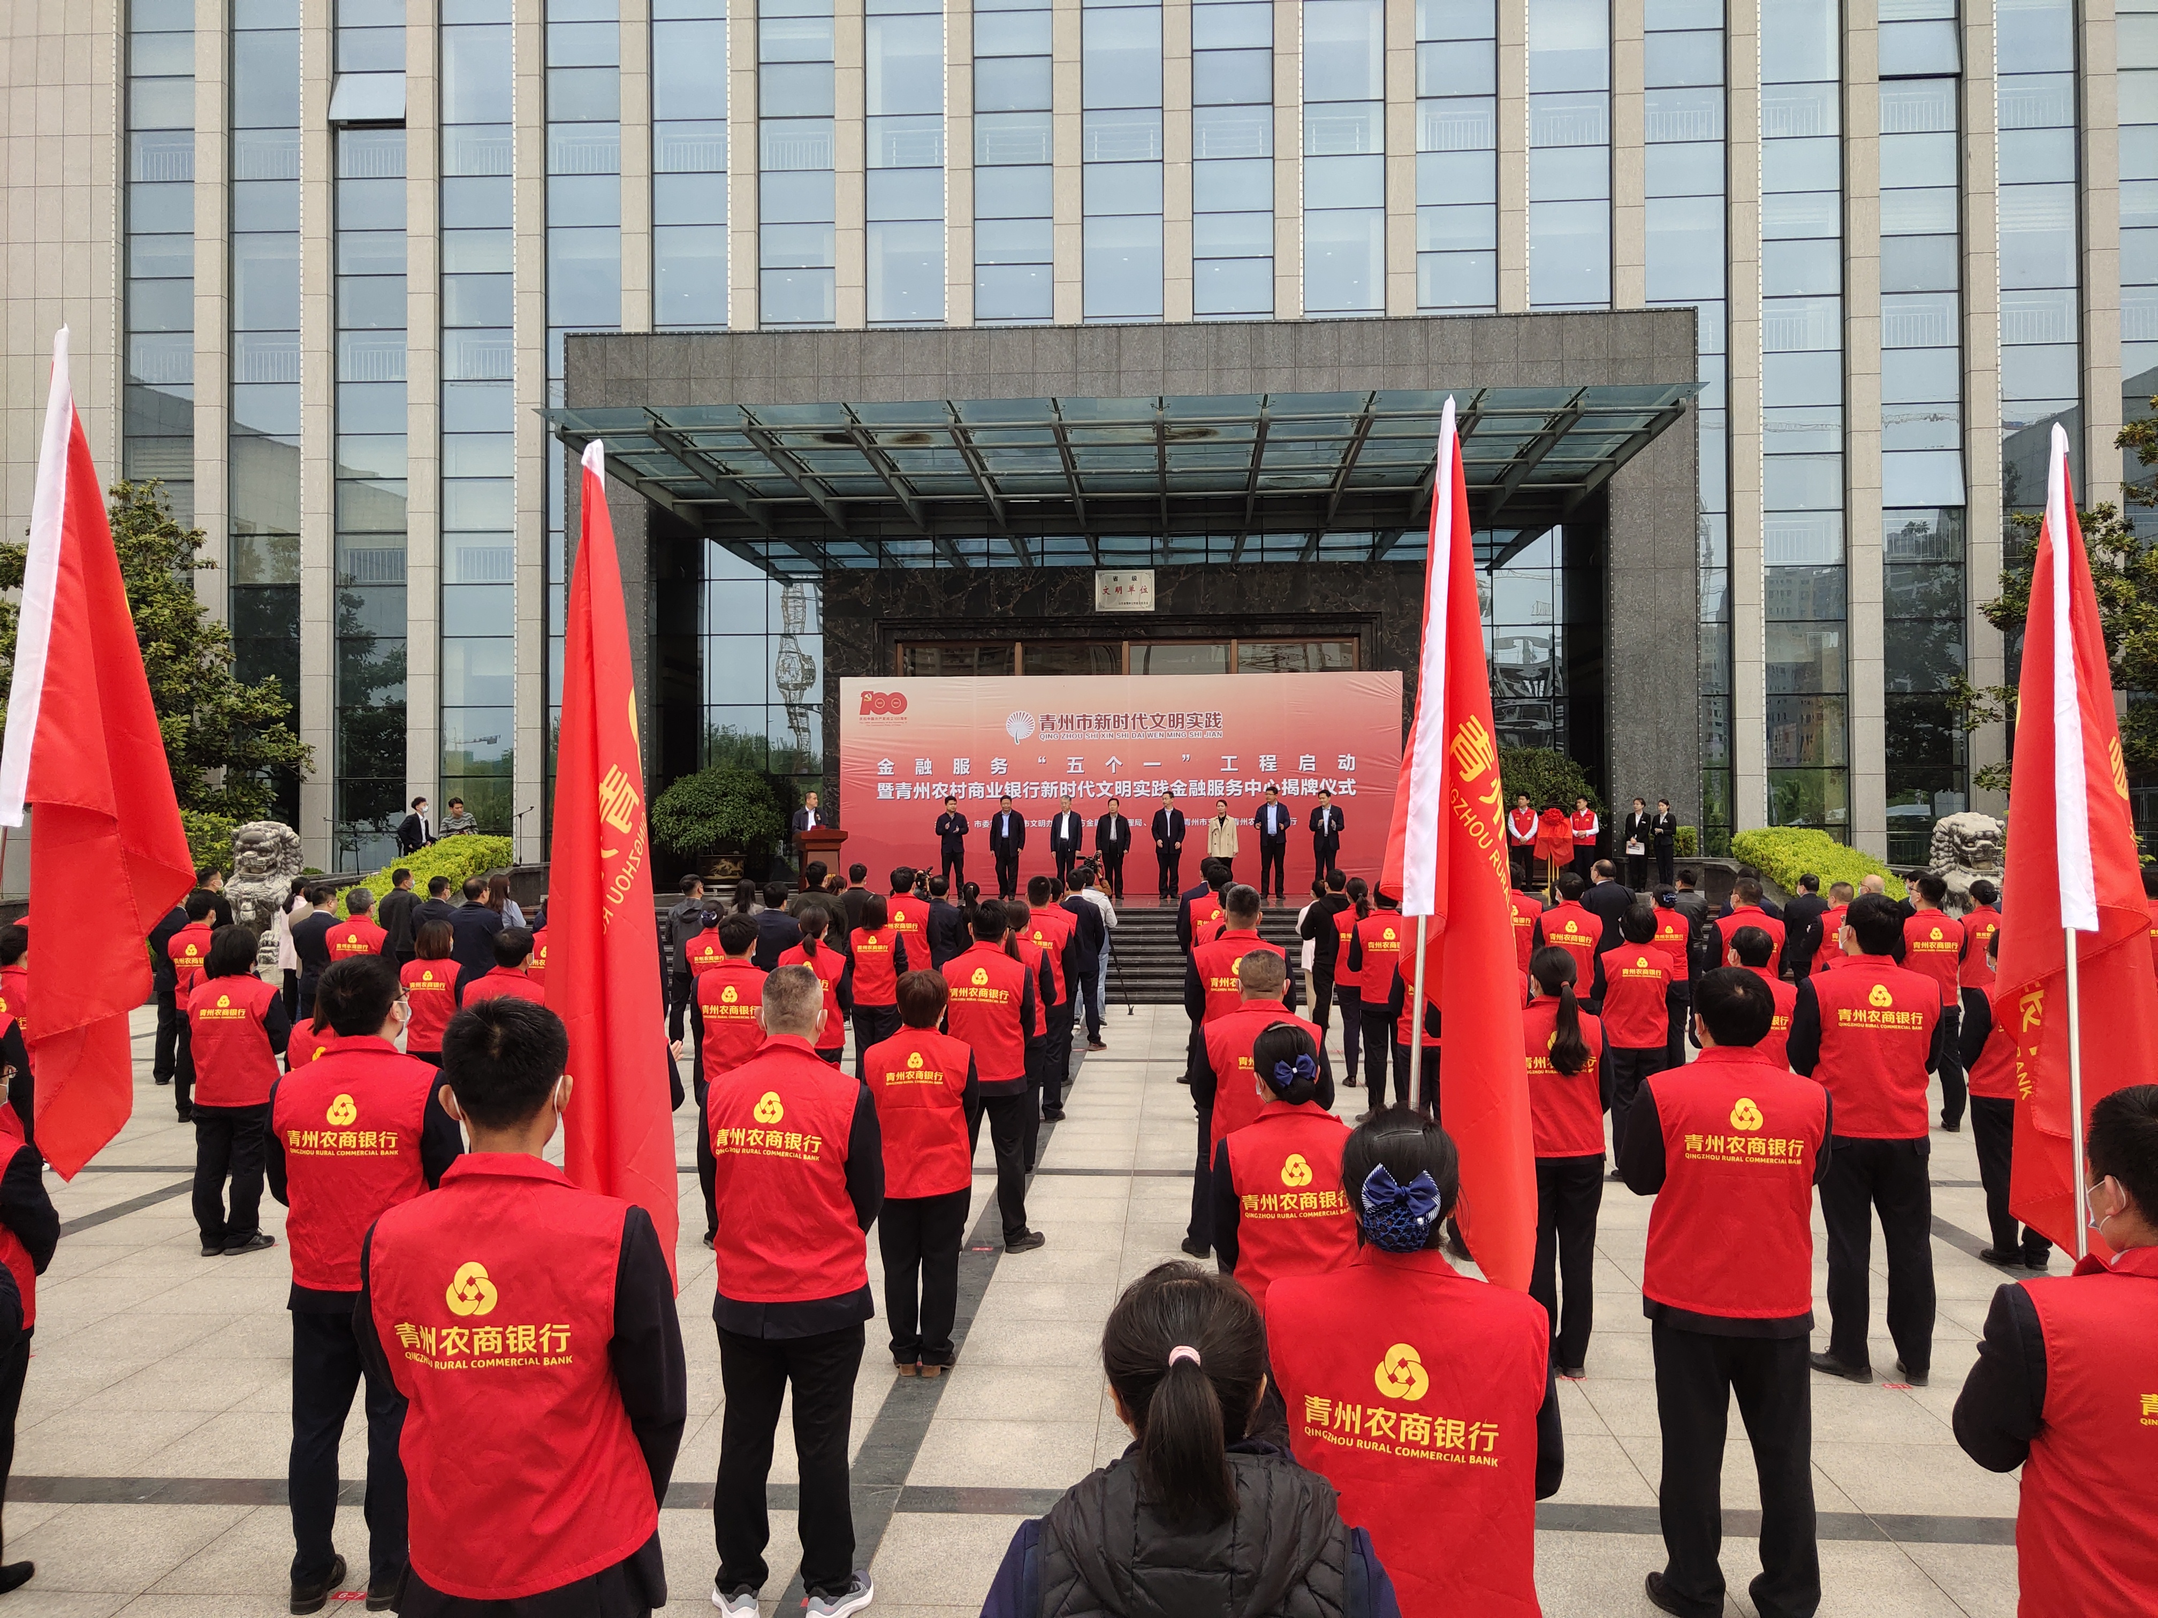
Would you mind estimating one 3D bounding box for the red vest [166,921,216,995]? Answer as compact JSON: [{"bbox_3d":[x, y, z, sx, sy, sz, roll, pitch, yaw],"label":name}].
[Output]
[{"bbox_3d":[-6.300,1.129,13.400,0.460,0.640,0.280,0,-1,9],"label":"red vest"}]

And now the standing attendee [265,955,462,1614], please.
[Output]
[{"bbox_3d":[-1.971,1.302,5.150,0.540,1.760,0.360,0,-1,9],"label":"standing attendee"}]

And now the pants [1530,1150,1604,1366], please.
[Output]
[{"bbox_3d":[1.899,1.729,7.380,0.330,0.900,0.250,0,-1,3],"label":"pants"}]

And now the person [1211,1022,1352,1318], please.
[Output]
[{"bbox_3d":[0.599,1.385,5.170,0.480,1.600,0.330,0,-1,3],"label":"person"}]

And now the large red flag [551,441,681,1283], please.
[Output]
[{"bbox_3d":[-0.858,0.115,3.480,0.260,1.600,0.270,0,-1,2],"label":"large red flag"}]

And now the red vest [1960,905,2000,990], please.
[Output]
[{"bbox_3d":[7.524,1.150,15.500,0.450,0.680,0.290,0,-1,-6],"label":"red vest"}]

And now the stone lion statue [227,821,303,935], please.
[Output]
[{"bbox_3d":[-9.713,1.000,22.400,0.850,1.700,1.100,0,-1,2],"label":"stone lion statue"}]

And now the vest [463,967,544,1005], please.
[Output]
[{"bbox_3d":[-2.823,1.105,9.250,0.460,0.660,0.290,0,-1,6],"label":"vest"}]

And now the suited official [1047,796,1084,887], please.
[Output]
[{"bbox_3d":[-0.192,0.636,30.000,0.520,1.690,0.350,0,-1,3],"label":"suited official"}]

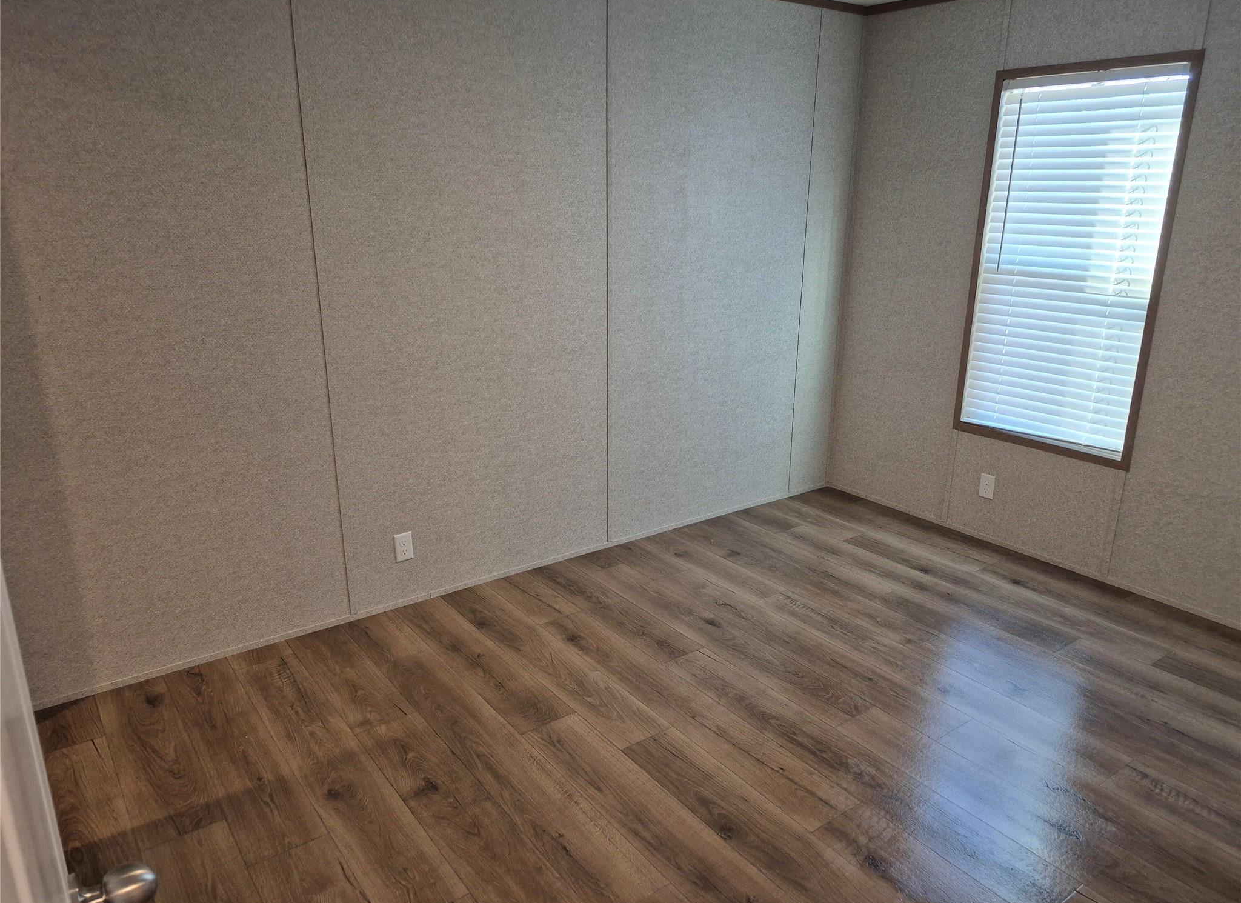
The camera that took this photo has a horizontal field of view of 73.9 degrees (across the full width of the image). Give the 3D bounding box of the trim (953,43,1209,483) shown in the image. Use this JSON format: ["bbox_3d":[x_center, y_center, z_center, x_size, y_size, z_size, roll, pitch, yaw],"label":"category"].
[{"bbox_3d":[1.874,-0.779,3.502,0.070,1.591,0.800,-11,20,-34],"label":"trim"}]

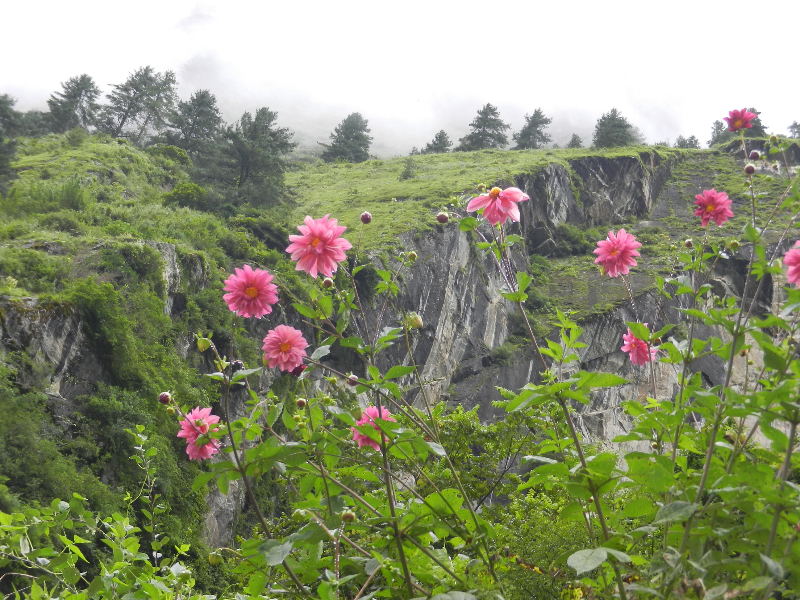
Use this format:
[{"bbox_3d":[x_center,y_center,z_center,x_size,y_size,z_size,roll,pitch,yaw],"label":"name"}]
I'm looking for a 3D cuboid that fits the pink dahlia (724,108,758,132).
[{"bbox_3d":[0.704,-0.371,3.250,0.068,0.062,0.050,-1,-27,6],"label":"pink dahlia"}]

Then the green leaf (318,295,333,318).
[{"bbox_3d":[-0.140,0.012,2.950,0.026,0.045,0.030,0,-5,0],"label":"green leaf"}]

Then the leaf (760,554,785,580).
[{"bbox_3d":[0.675,0.485,2.850,0.043,0.047,0.035,0,-5,0],"label":"leaf"}]

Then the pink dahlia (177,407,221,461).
[{"bbox_3d":[-0.385,0.255,3.000,0.092,0.100,0.055,2,-1,-24],"label":"pink dahlia"}]

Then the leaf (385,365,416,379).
[{"bbox_3d":[-0.001,0.134,2.950,0.056,0.026,0.040,0,-5,0],"label":"leaf"}]

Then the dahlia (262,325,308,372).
[{"bbox_3d":[-0.215,0.091,2.950,0.086,0.090,0.050,0,-6,3],"label":"dahlia"}]

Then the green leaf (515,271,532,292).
[{"bbox_3d":[0.232,-0.035,2.950,0.034,0.041,0.028,0,-5,0],"label":"green leaf"}]

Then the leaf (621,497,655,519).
[{"bbox_3d":[0.440,0.383,2.900,0.059,0.041,0.045,0,-5,0],"label":"leaf"}]

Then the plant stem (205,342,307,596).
[{"bbox_3d":[-0.271,0.318,2.950,0.192,0.477,0.110,0,-5,0],"label":"plant stem"}]

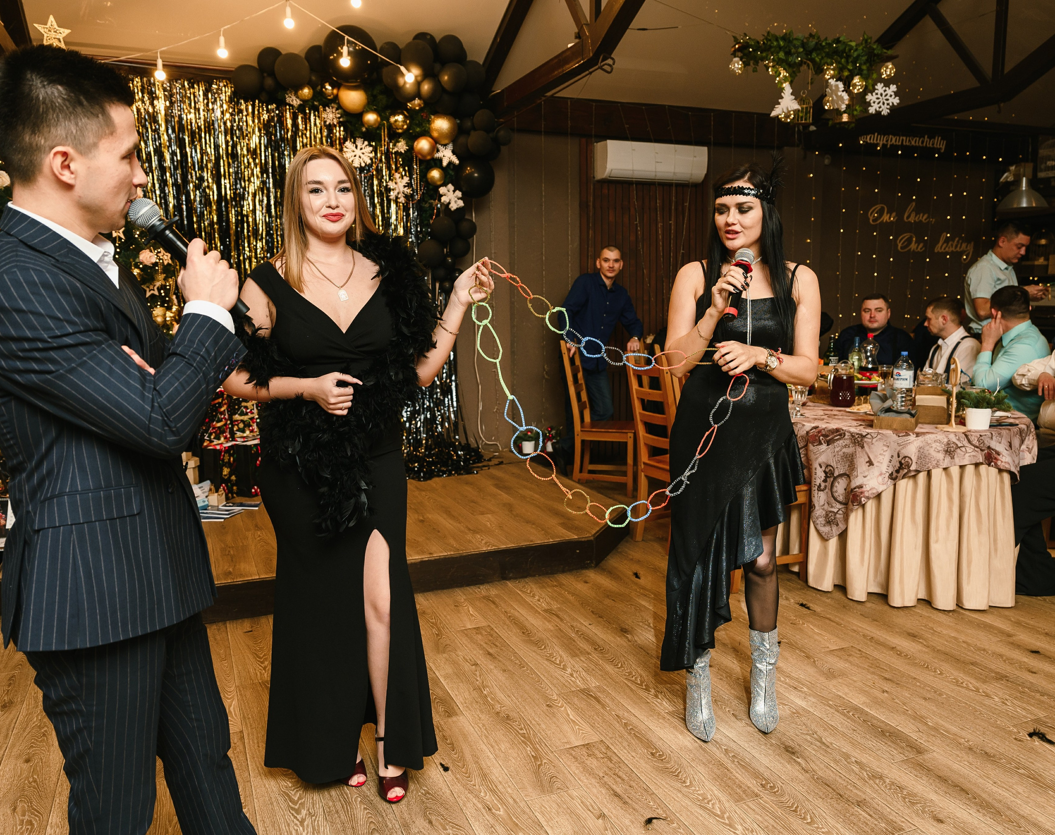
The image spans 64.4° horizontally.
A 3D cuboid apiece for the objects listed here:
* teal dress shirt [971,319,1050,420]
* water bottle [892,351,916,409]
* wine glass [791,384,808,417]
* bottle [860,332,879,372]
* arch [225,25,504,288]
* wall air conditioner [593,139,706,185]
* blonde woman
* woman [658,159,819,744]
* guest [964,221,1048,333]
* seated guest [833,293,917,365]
[{"bbox_3d":[2.696,-0.222,4.650,0.430,0.640,0.470,1,8,12],"label":"teal dress shirt"},{"bbox_3d":[1.885,-0.175,4.175,0.092,0.300,0.092,-5,9,-22],"label":"water bottle"},{"bbox_3d":[1.352,-0.089,4.148,0.077,0.155,0.077,-5,9,-22],"label":"wine glass"},{"bbox_3d":[1.851,-0.272,4.519,0.105,0.345,0.105,3,9,22],"label":"bottle"},{"bbox_3d":[-0.943,-1.608,5.506,1.760,1.620,0.420,-5,9,-22],"label":"arch"},{"bbox_3d":[0.955,-1.939,6.428,0.875,0.283,0.210,-4,9,-22],"label":"wall air conditioner"},{"bbox_3d":[-0.450,0.167,2.254,0.730,1.720,0.460,-2,8,-10],"label":"blonde woman"},{"bbox_3d":[0.644,0.113,2.546,0.530,1.710,0.410,1,8,16],"label":"woman"},{"bbox_3d":[3.067,-0.339,5.420,0.480,1.750,0.520,7,12,43],"label":"guest"},{"bbox_3d":[2.131,-0.083,5.148,0.570,1.320,0.780,3,9,25],"label":"seated guest"}]

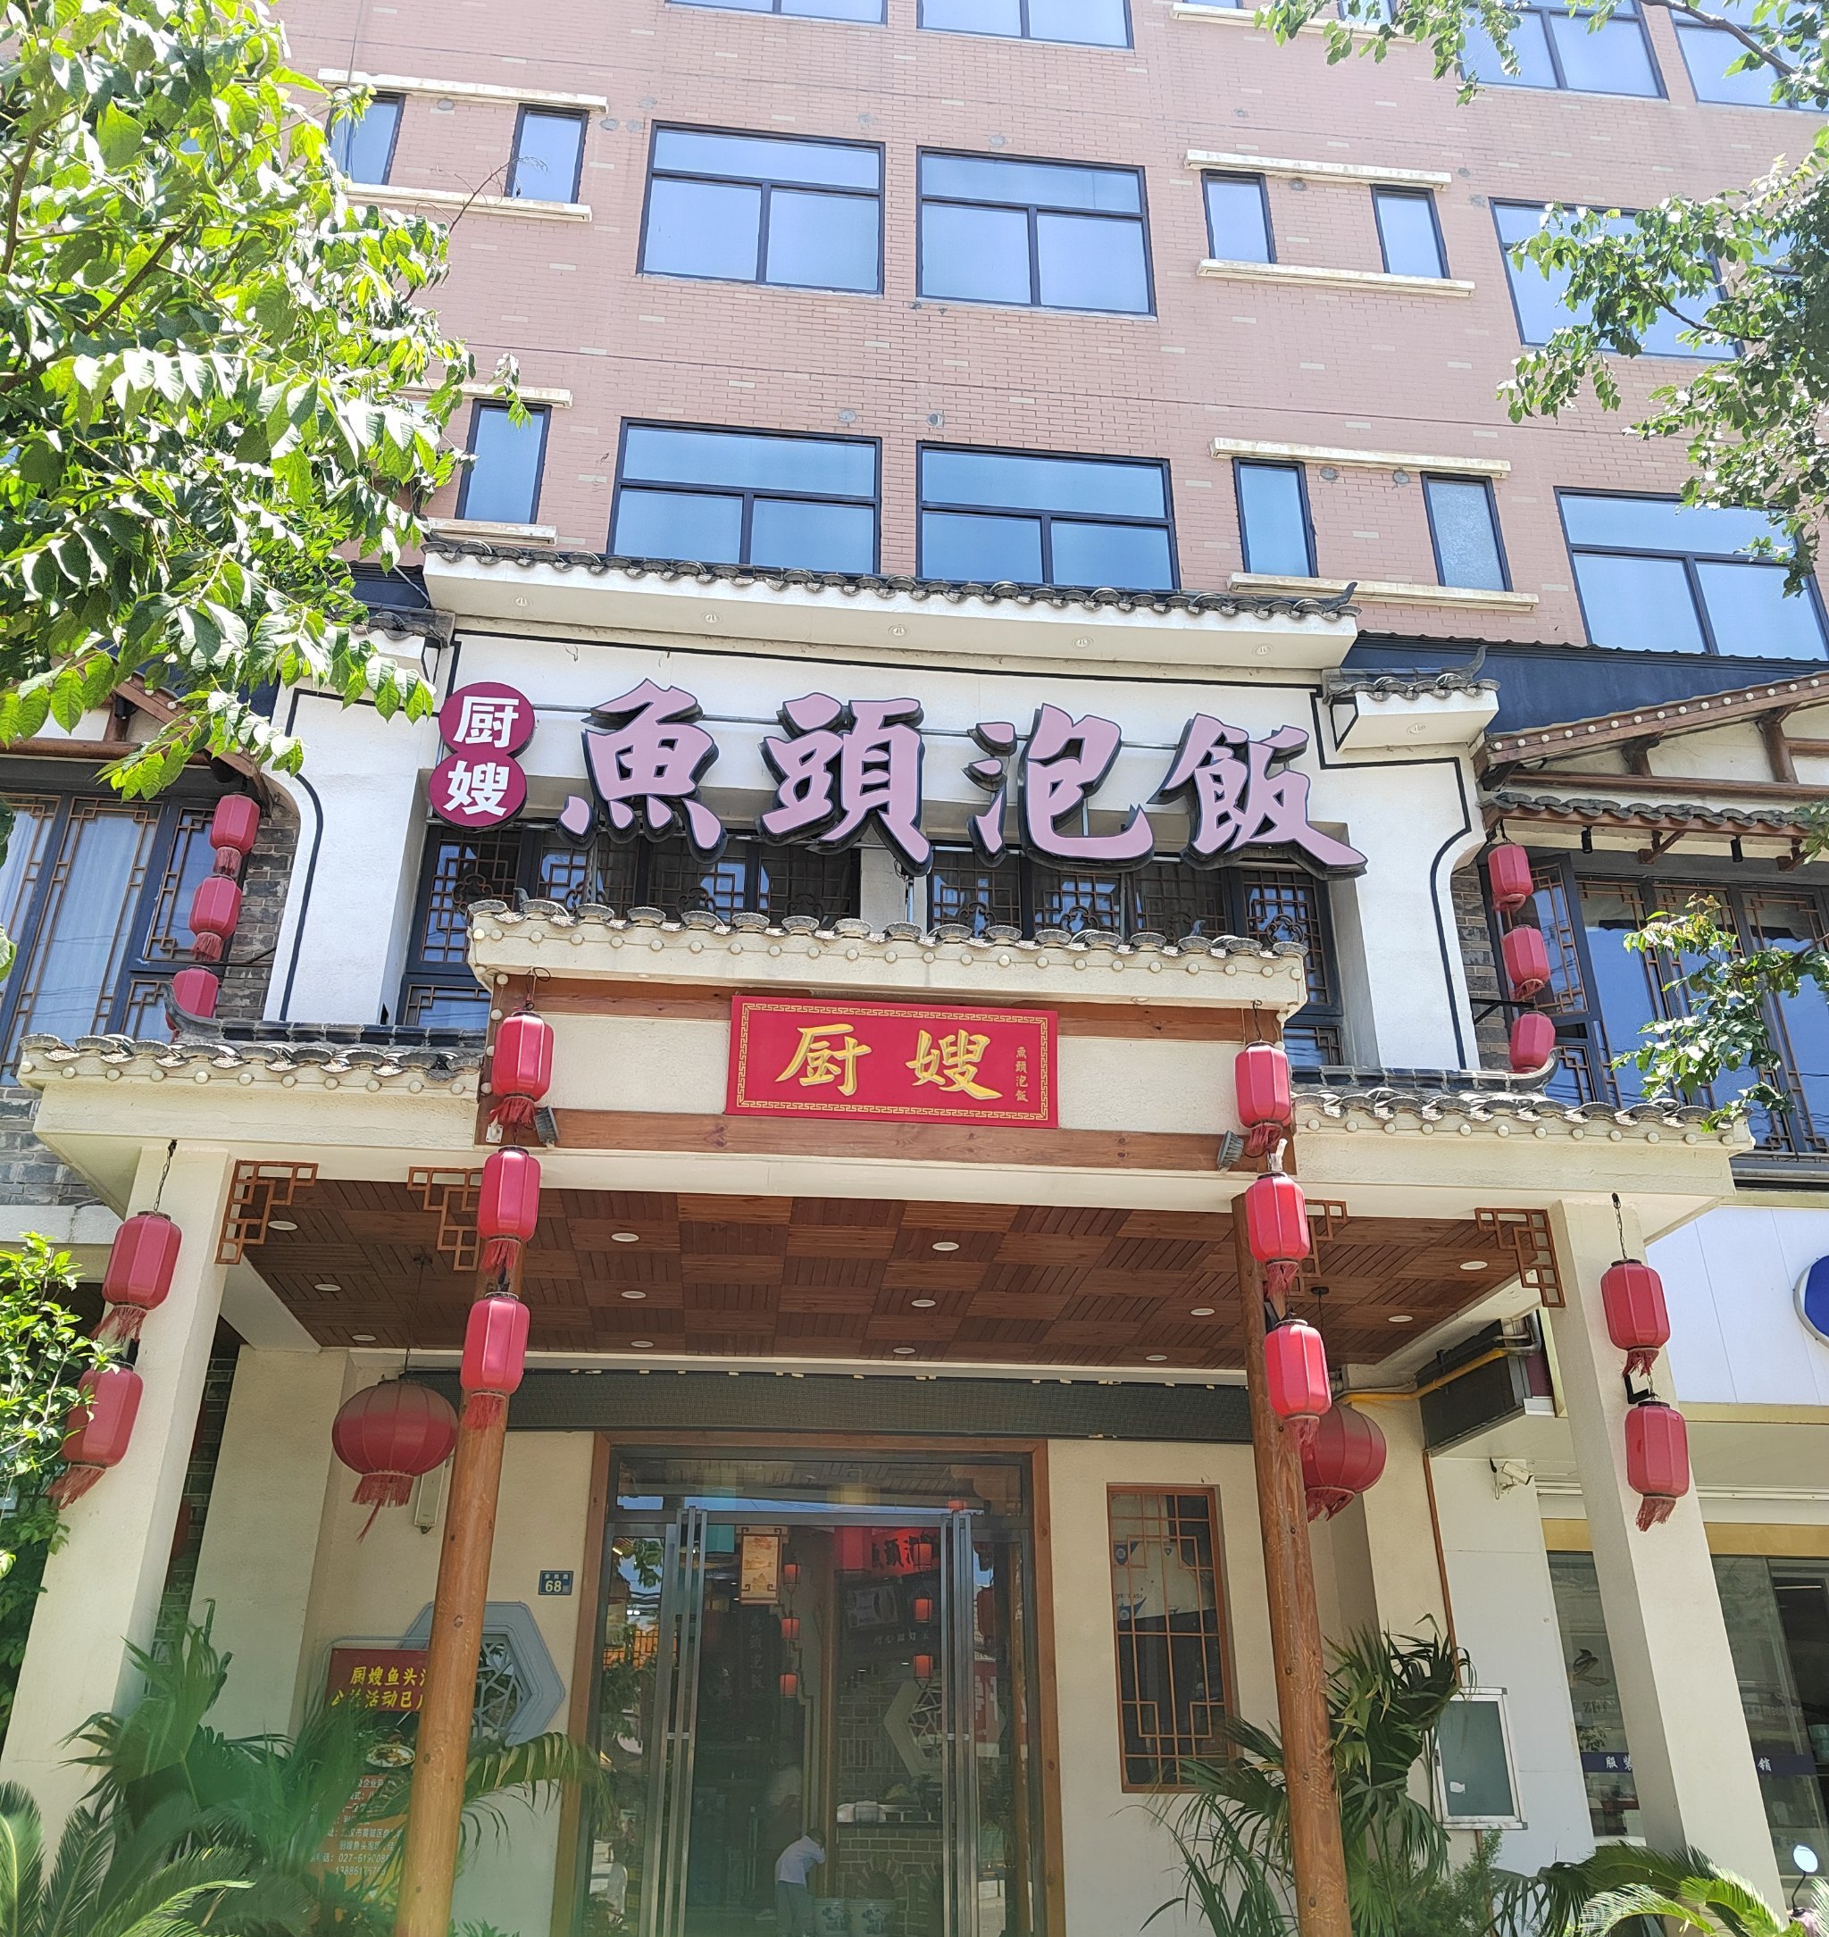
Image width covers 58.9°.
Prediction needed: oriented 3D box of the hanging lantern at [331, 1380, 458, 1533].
[{"bbox_3d":[-2.373,2.189,7.392,0.574,0.607,0.574,3,-26,-5],"label":"hanging lantern"}]

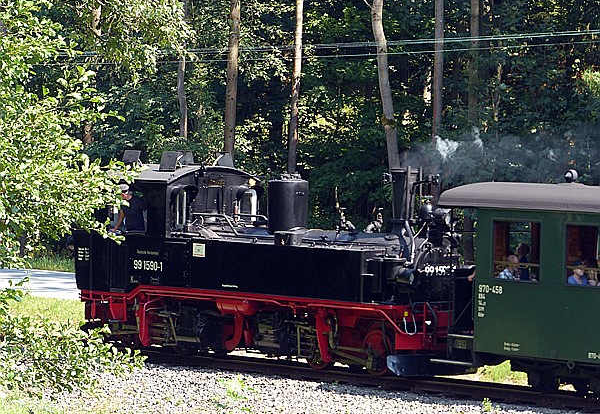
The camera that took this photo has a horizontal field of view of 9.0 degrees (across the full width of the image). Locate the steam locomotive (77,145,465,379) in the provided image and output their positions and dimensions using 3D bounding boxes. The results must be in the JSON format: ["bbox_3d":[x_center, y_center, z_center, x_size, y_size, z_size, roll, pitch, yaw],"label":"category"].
[{"bbox_3d":[-0.430,0.870,63.500,2.100,3.400,8.700,-2,4,-43],"label":"steam locomotive"}]

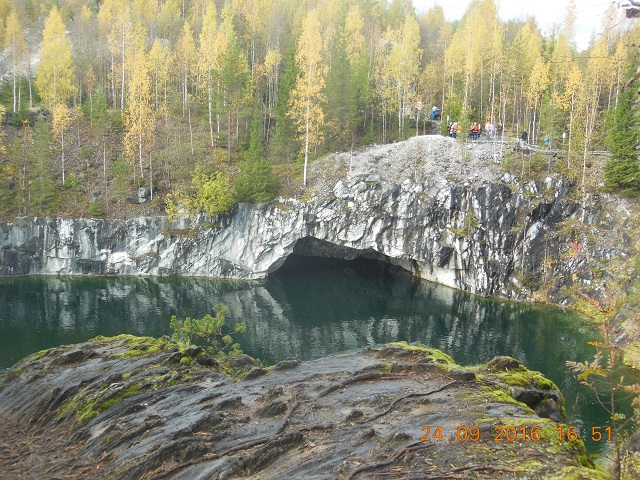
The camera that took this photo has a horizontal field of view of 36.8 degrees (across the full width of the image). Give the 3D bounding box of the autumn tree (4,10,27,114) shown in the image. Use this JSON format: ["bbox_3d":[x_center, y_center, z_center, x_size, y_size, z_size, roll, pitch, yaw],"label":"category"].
[{"bbox_3d":[-31.820,-18.550,100.460,2.300,10.690,2.230,-2,9,-17],"label":"autumn tree"}]

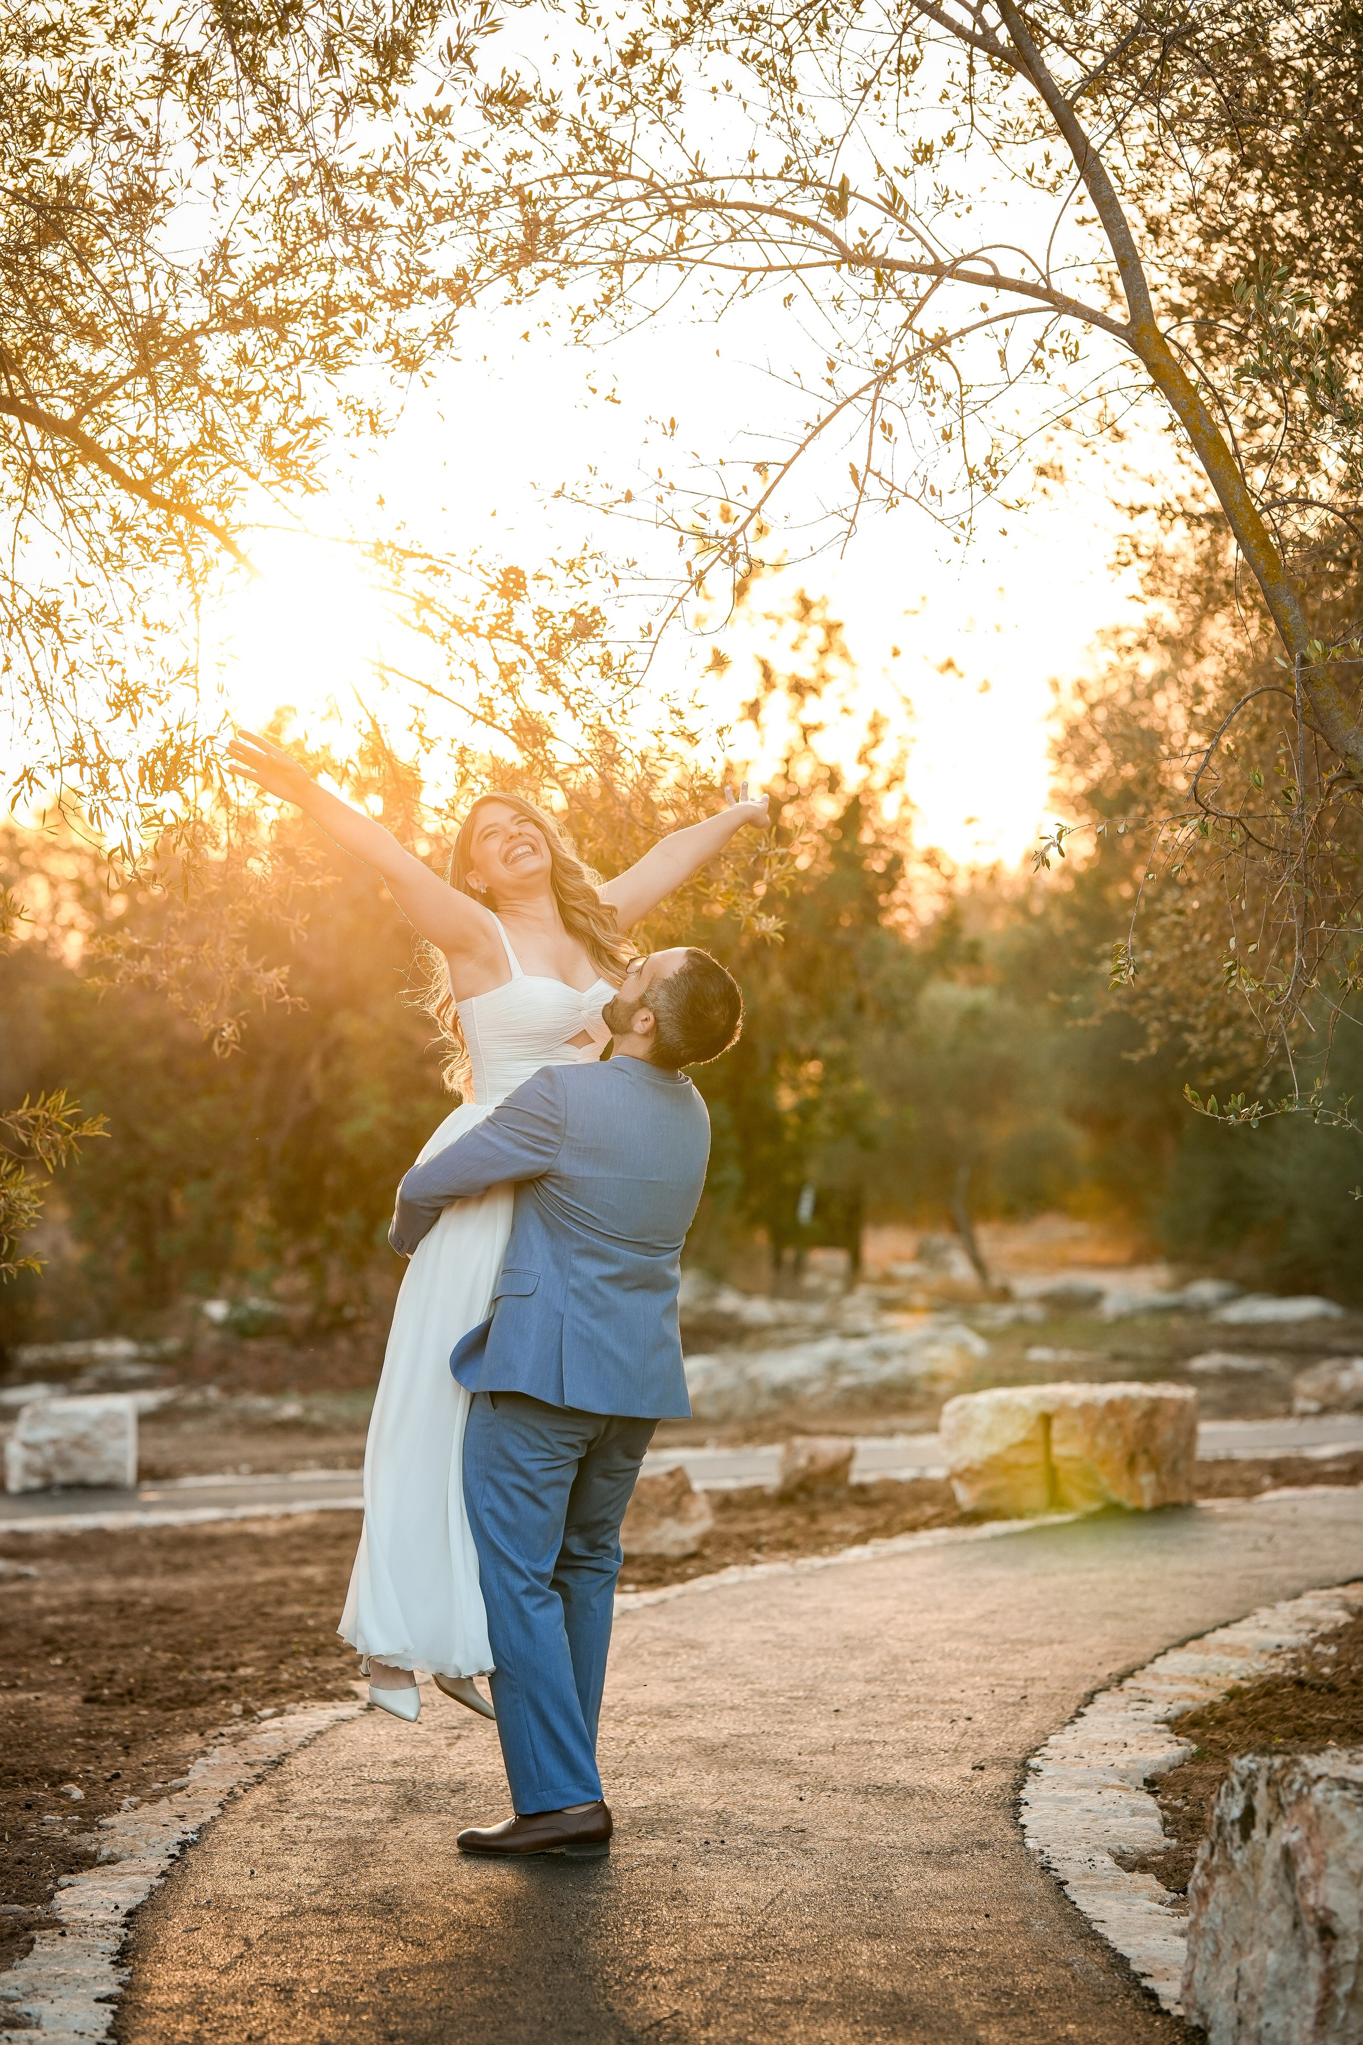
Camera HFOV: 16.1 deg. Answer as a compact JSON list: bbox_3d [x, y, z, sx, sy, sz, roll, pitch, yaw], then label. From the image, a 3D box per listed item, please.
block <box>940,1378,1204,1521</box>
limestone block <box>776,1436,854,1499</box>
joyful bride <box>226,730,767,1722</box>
[{"bbox_3d":[1.410,1.558,17.600,0.880,0.450,0.580,0,-1,-8],"label":"block"},{"bbox_3d":[0.503,1.677,18.200,0.285,0.230,0.260,0,-1,-3],"label":"limestone block"},{"bbox_3d":[-0.325,0.405,9.330,1.280,1.890,0.620,1,-2,-43],"label":"joyful bride"}]

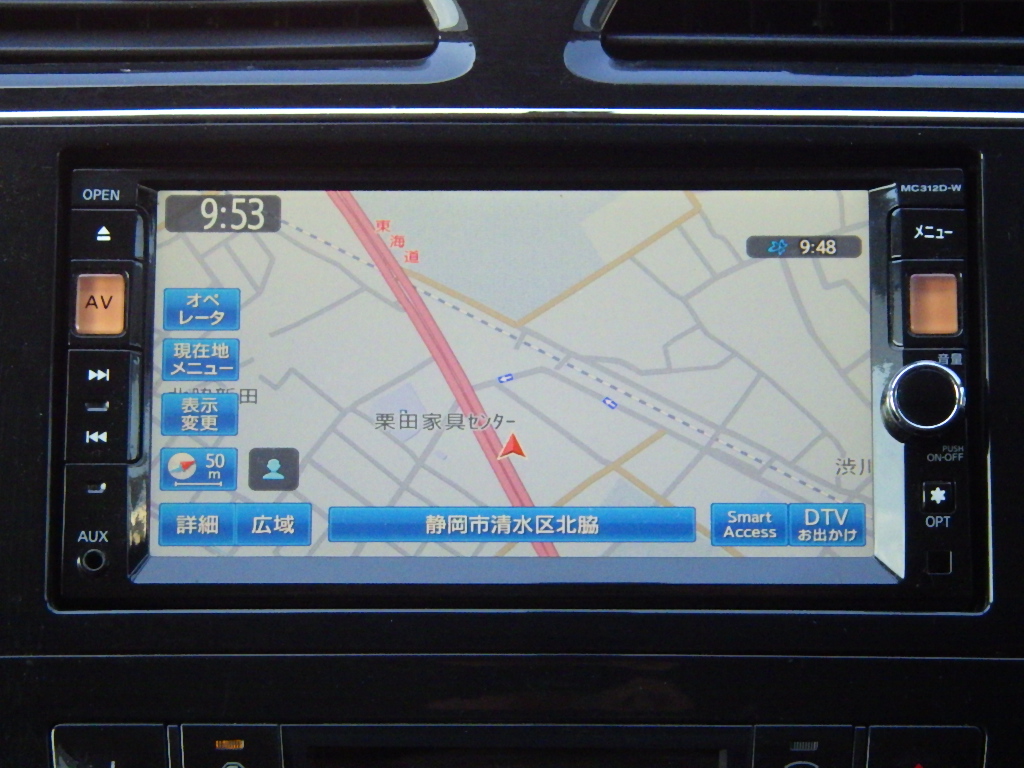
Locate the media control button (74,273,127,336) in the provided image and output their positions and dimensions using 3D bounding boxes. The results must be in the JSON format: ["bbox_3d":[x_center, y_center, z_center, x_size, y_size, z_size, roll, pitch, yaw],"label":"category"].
[{"bbox_3d":[-0.089,-0.017,0.898,0.011,0.014,0.004,0,-12,0],"label":"media control button"}]

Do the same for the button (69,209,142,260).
[{"bbox_3d":[-0.088,-0.032,0.902,0.016,0.011,0.005,0,-12,0],"label":"button"}]

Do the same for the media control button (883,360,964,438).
[{"bbox_3d":[0.089,0.003,0.887,0.018,0.018,0.011,0,-12,0],"label":"media control button"}]

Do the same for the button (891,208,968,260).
[{"bbox_3d":[0.091,-0.032,0.902,0.016,0.011,0.005,0,-12,0],"label":"button"}]

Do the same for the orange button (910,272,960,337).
[{"bbox_3d":[0.091,-0.017,0.898,0.011,0.014,0.004,0,-12,0],"label":"orange button"}]

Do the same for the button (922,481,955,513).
[{"bbox_3d":[0.091,0.025,0.889,0.007,0.007,0.004,0,-12,0],"label":"button"}]

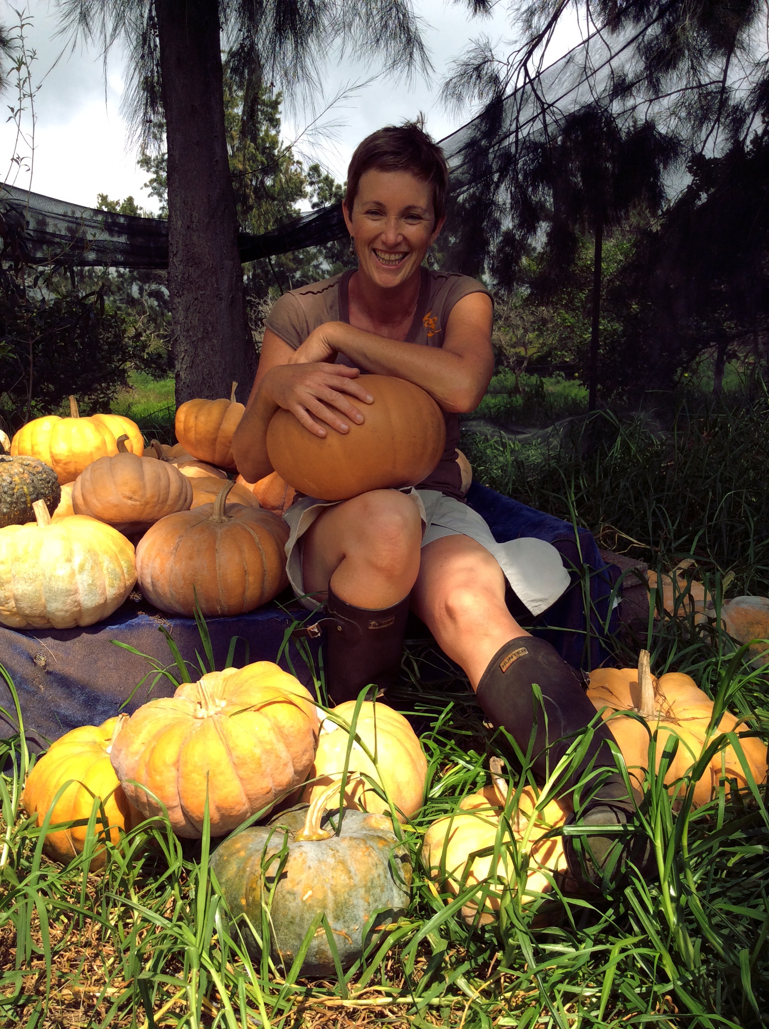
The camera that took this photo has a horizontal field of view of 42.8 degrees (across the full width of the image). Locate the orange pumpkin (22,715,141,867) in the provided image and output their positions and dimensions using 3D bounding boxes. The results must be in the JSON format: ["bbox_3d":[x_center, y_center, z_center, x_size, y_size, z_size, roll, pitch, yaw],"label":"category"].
[{"bbox_3d":[-0.405,0.388,1.402,0.222,0.225,0.222,6,12,-1],"label":"orange pumpkin"}]

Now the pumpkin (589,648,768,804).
[{"bbox_3d":[0.431,0.330,1.585,0.355,0.265,0.355,-3,18,1],"label":"pumpkin"}]

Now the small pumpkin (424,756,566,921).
[{"bbox_3d":[0.155,0.415,1.278,0.203,0.225,0.203,6,28,-1],"label":"small pumpkin"}]

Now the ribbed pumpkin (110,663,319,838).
[{"bbox_3d":[-0.247,0.340,1.426,0.300,0.225,0.300,-8,26,2],"label":"ribbed pumpkin"}]

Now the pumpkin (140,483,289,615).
[{"bbox_3d":[-0.313,0.051,1.787,0.276,0.245,0.276,3,15,-1],"label":"pumpkin"}]

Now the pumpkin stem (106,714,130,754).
[{"bbox_3d":[-0.377,0.309,1.385,0.026,0.064,0.026,20,12,-4],"label":"pumpkin stem"}]

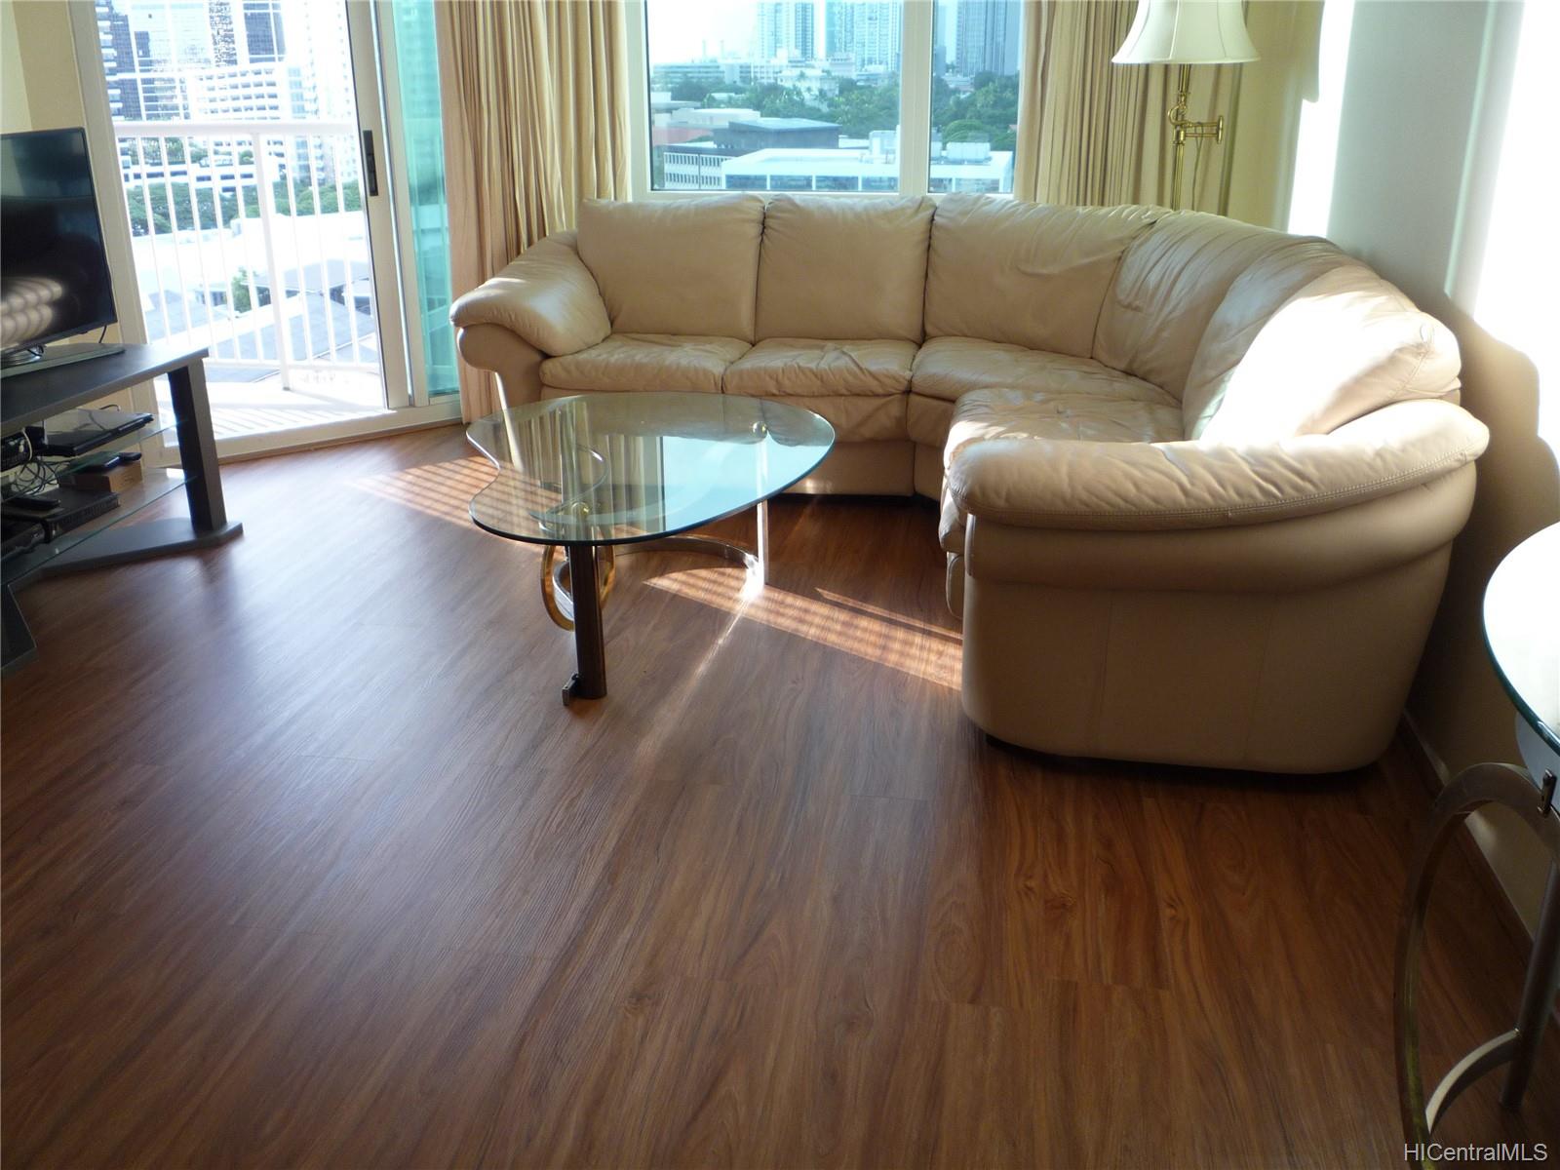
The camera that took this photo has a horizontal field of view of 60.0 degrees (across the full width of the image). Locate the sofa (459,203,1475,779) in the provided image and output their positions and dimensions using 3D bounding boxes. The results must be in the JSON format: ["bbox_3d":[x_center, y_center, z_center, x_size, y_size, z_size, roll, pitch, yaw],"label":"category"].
[{"bbox_3d":[0.175,-0.535,3.835,2.657,0.917,2.554,3,20,8],"label":"sofa"}]

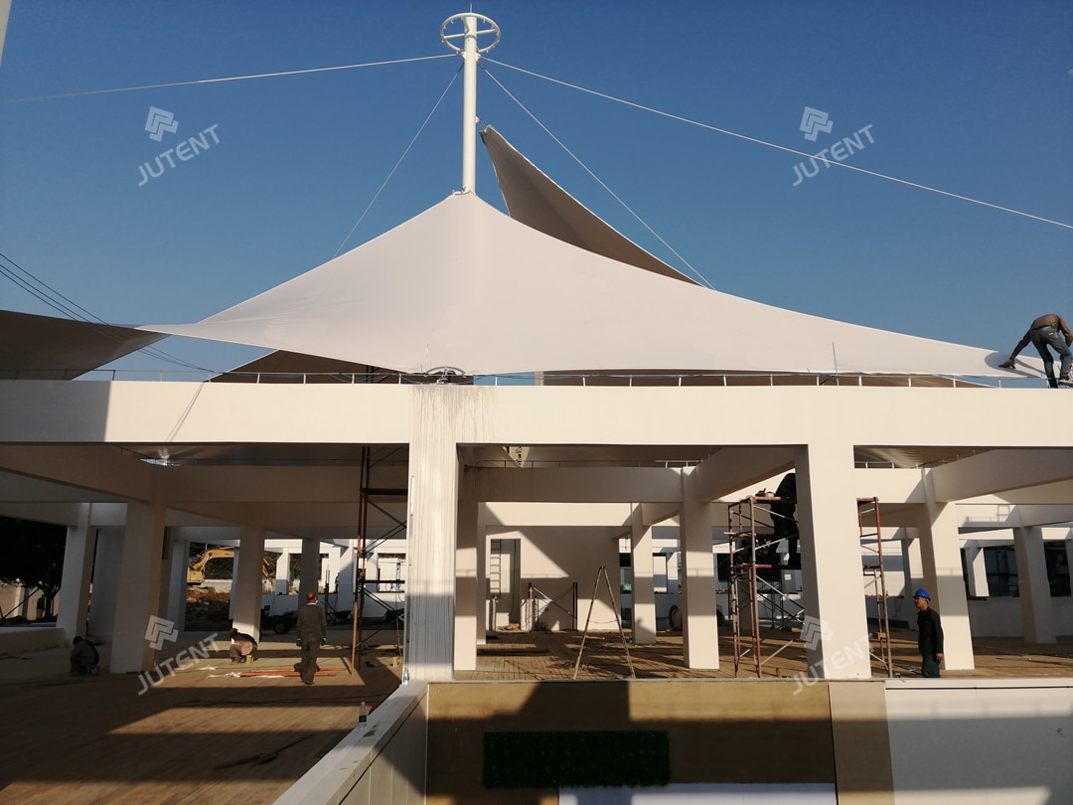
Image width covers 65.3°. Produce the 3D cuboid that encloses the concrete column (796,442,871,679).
[{"bbox_3d":[3.931,2.241,11.155,0.617,3.289,0.577,0,-12,-2],"label":"concrete column"}]

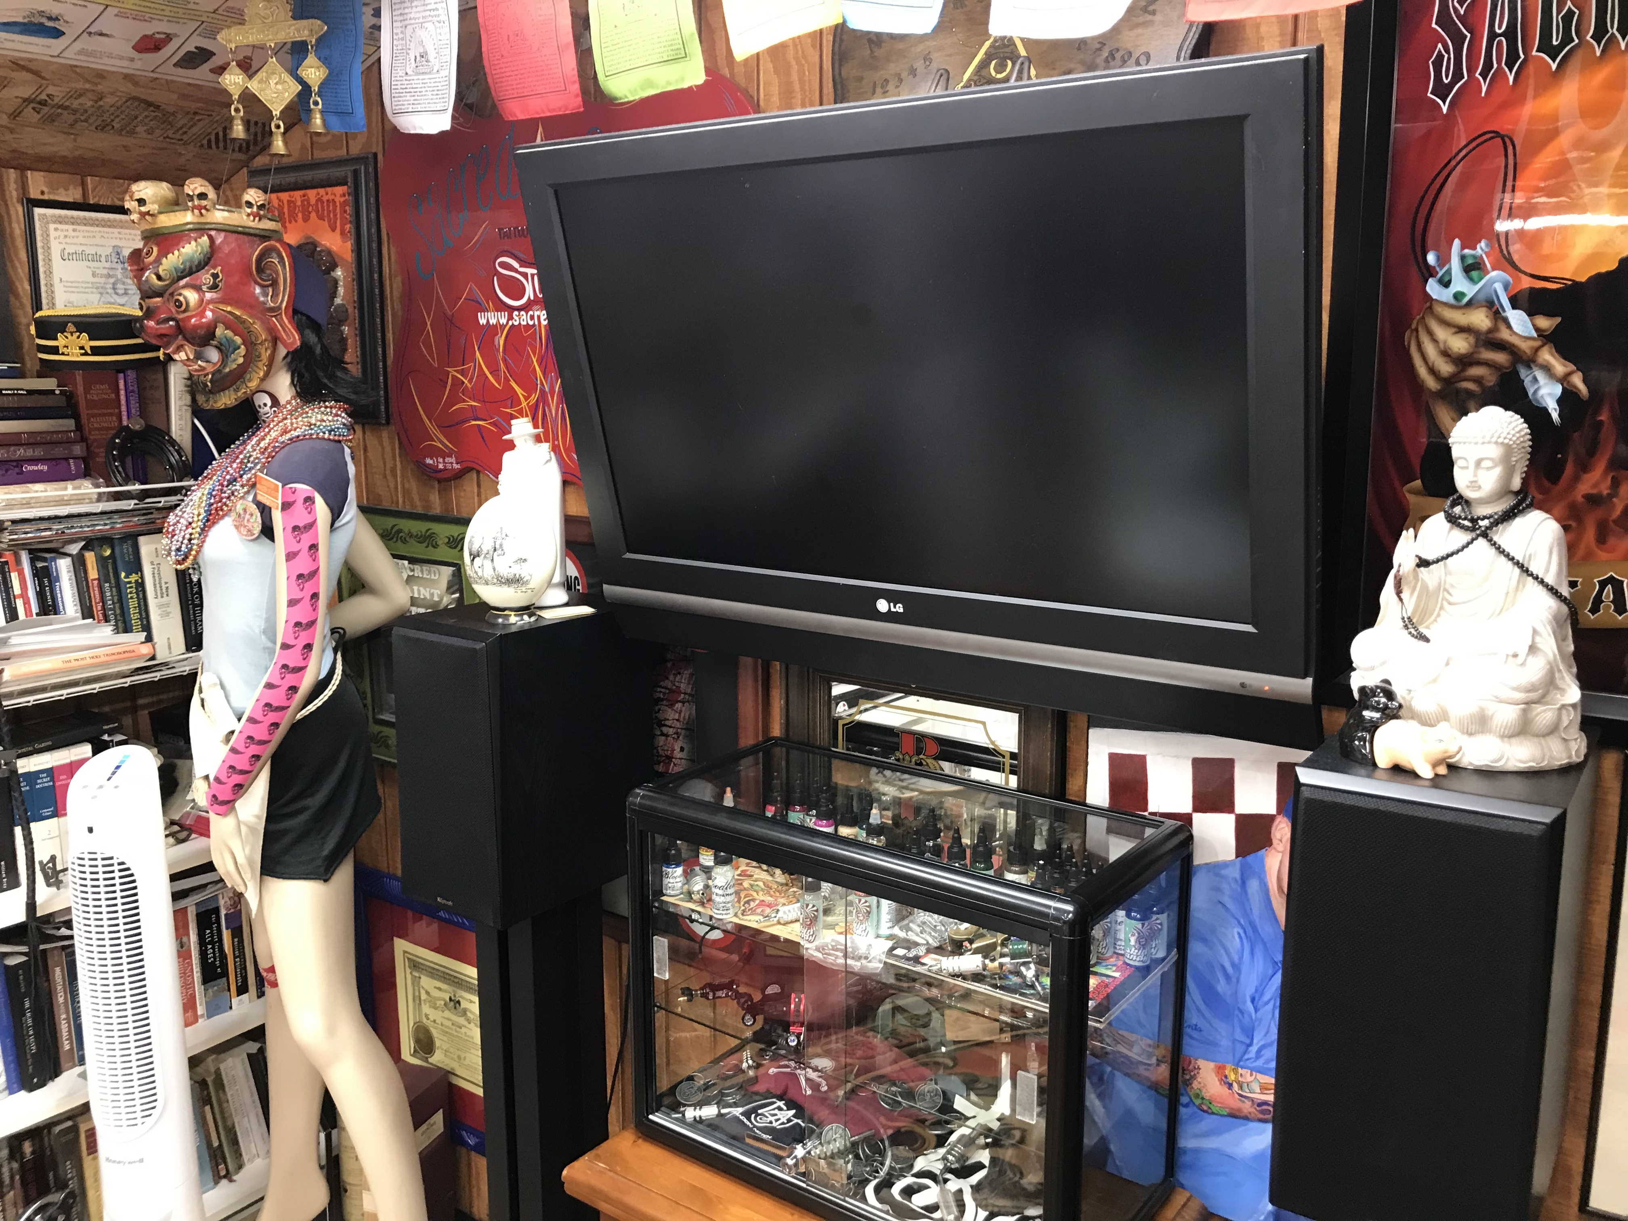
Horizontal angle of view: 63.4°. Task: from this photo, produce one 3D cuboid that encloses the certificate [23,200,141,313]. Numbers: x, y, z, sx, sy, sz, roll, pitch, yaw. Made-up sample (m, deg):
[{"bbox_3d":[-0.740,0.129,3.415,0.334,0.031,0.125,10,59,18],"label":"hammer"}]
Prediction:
[{"bbox_3d":[-1.376,-0.664,2.586,0.020,0.243,0.313,7,13,35],"label":"certificate"}]

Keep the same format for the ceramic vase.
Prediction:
[{"bbox_3d":[-0.462,-0.138,2.003,0.142,0.300,0.142,0,10,0],"label":"ceramic vase"}]

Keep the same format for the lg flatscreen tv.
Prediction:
[{"bbox_3d":[0.099,-0.242,1.670,1.045,0.745,0.110,8,26,35],"label":"lg flatscreen tv"}]

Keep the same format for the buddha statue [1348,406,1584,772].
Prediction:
[{"bbox_3d":[0.651,-0.029,1.302,0.175,0.335,0.210,-10,14,-44],"label":"buddha statue"}]

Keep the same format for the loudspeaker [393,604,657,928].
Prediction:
[{"bbox_3d":[-0.458,0.221,2.112,0.225,0.449,0.343,7,13,35],"label":"loudspeaker"}]

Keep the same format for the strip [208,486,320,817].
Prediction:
[{"bbox_3d":[-0.762,0.054,1.820,0.148,0.455,0.090,-4,11,-22],"label":"strip"}]

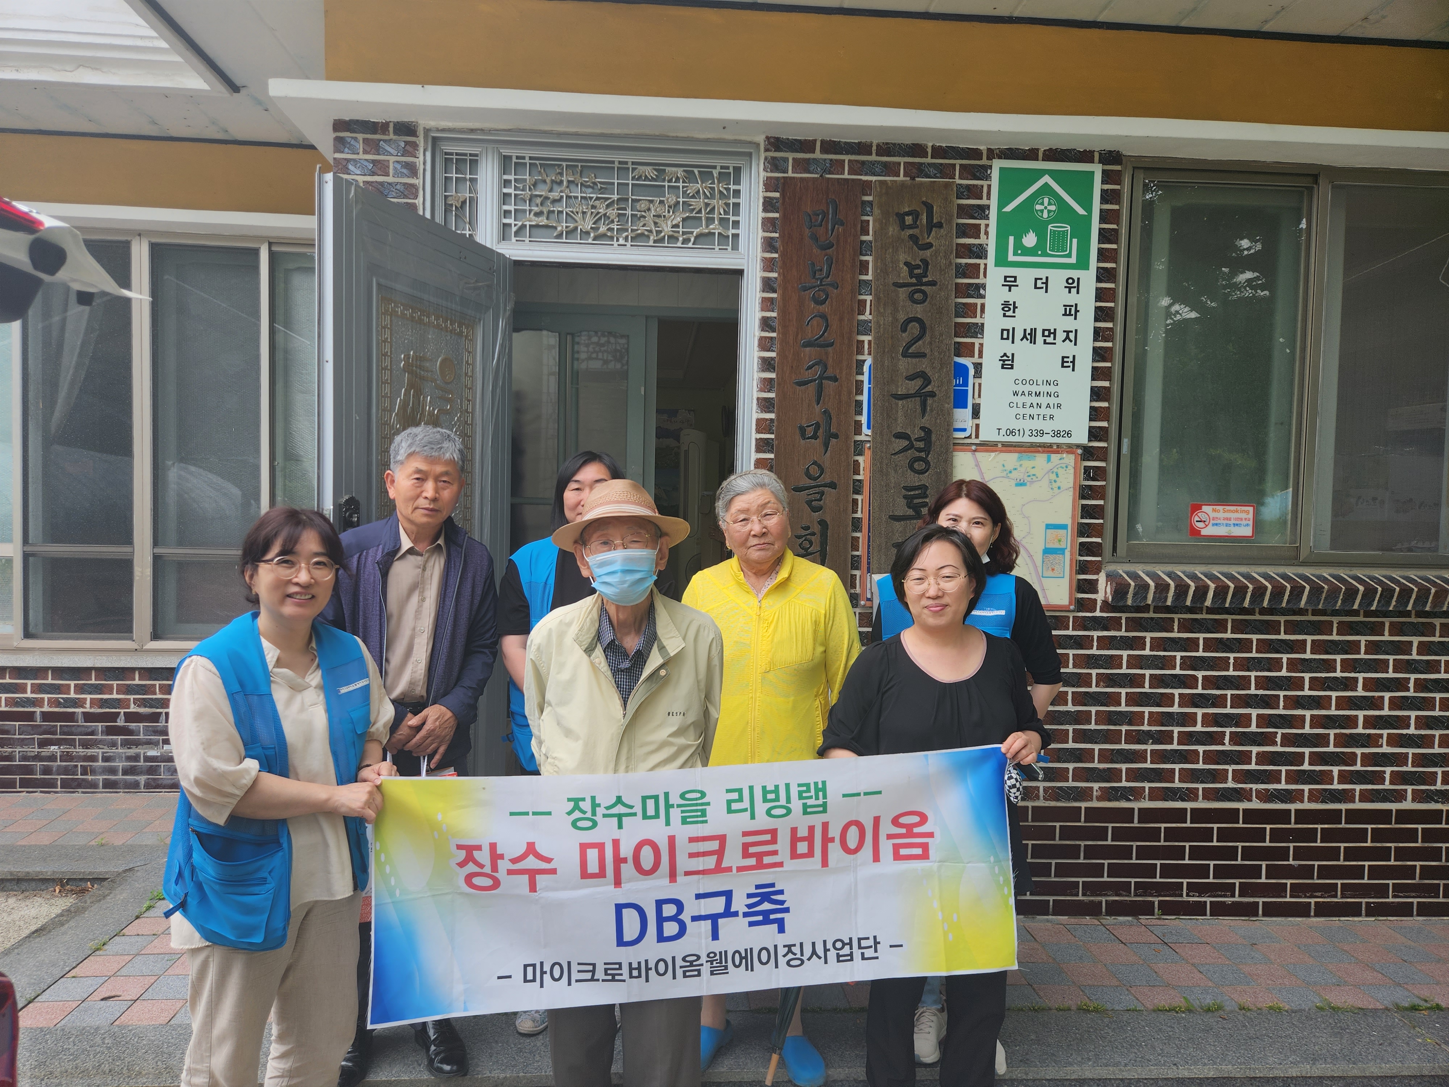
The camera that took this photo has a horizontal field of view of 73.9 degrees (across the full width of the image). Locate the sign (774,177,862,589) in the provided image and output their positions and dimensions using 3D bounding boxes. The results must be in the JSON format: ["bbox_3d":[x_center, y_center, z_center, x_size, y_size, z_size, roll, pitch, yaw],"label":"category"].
[{"bbox_3d":[0.324,-0.458,3.418,0.281,1.623,0.045,1,3,-3],"label":"sign"}]

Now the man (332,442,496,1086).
[{"bbox_3d":[-0.834,0.541,2.593,0.480,1.710,0.380,1,3,-11],"label":"man"}]

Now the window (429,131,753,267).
[{"bbox_3d":[-0.470,-1.196,3.446,1.133,0.424,0.120,1,3,-3],"label":"window"}]

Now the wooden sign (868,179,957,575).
[{"bbox_3d":[0.654,-0.496,3.422,0.286,1.538,0.045,1,3,-3],"label":"wooden sign"}]

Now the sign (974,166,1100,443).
[{"bbox_3d":[1.134,-0.864,3.470,0.393,0.994,0.030,1,3,-3],"label":"sign"}]

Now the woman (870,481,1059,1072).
[{"bbox_3d":[0.687,0.625,2.740,0.546,1.600,0.360,1,3,-3],"label":"woman"}]

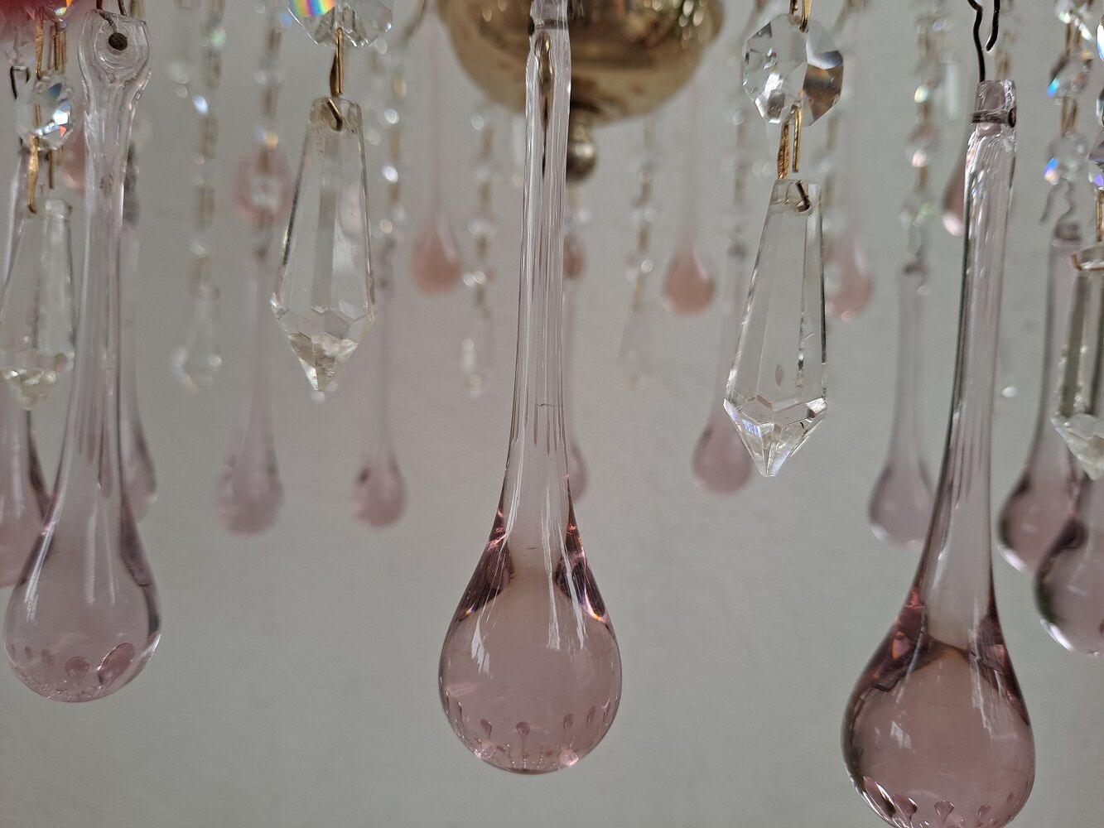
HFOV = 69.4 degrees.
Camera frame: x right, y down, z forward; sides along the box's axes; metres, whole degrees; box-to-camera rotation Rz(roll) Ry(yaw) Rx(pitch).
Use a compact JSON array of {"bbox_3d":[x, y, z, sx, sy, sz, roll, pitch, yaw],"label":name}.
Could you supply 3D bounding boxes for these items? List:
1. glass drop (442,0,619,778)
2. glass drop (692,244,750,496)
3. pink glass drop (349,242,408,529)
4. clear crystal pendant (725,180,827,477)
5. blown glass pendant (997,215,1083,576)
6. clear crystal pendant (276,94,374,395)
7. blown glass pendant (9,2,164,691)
[{"bbox_3d":[-0.002,-0.005,0.132,0.030,0.129,0.030,2,2,-1],"label":"glass drop"},{"bbox_3d":[0.090,-0.024,0.409,0.029,0.131,0.029,3,2,12],"label":"glass drop"},{"bbox_3d":[-0.088,-0.013,0.413,0.029,0.138,0.029,2,2,-12],"label":"pink glass drop"},{"bbox_3d":[0.040,-0.015,0.139,0.017,0.052,0.017,6,2,15],"label":"clear crystal pendant"},{"bbox_3d":[0.188,-0.007,0.300,0.028,0.133,0.028,5,2,32],"label":"blown glass pendant"},{"bbox_3d":[-0.039,-0.030,0.139,0.017,0.052,0.017,3,2,-16],"label":"clear crystal pendant"},{"bbox_3d":[-0.088,-0.011,0.154,0.027,0.134,0.027,2,2,-30],"label":"blown glass pendant"}]

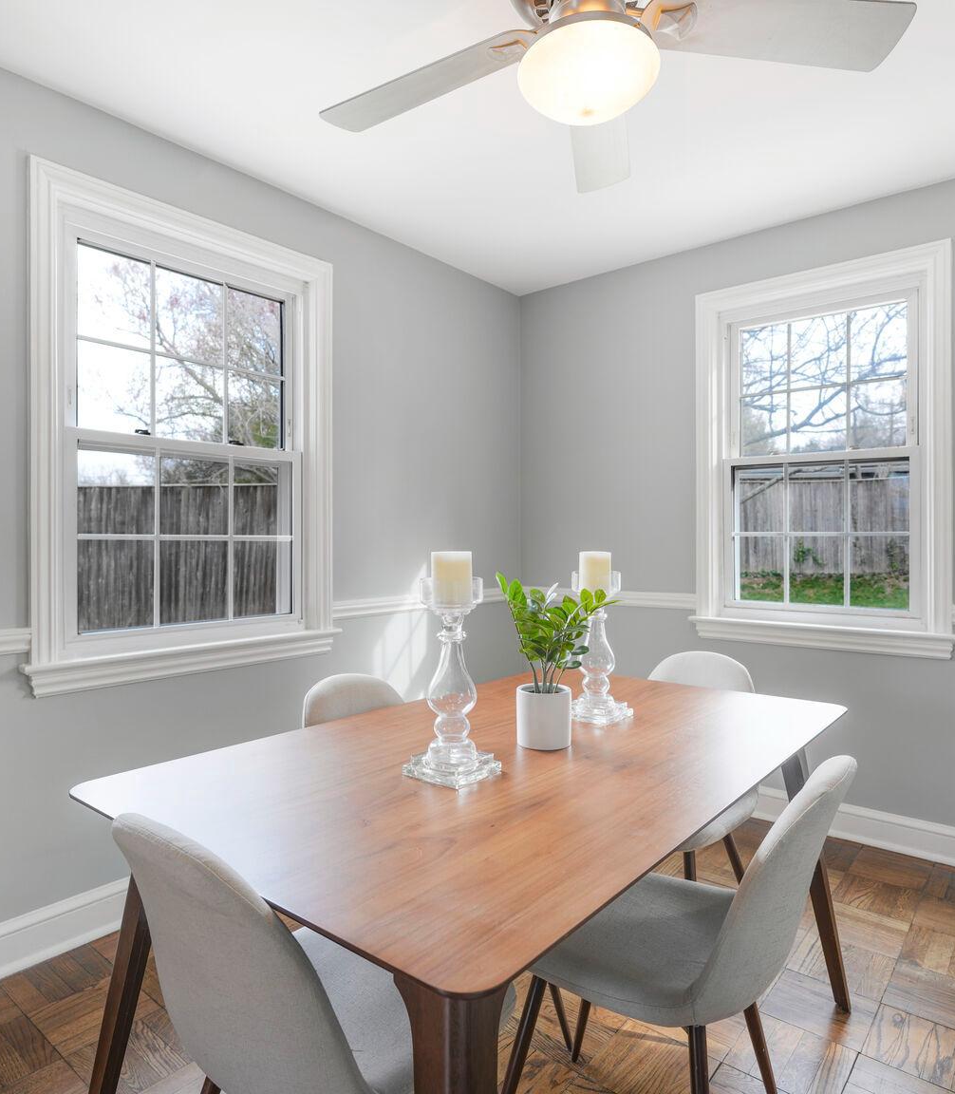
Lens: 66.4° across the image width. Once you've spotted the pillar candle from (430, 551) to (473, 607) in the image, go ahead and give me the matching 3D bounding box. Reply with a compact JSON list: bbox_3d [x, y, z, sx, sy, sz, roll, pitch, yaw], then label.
[{"bbox_3d":[-0.043,0.060,1.291,0.074,0.098,0.074,0,0,0],"label":"pillar candle"}]

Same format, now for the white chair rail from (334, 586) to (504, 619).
[{"bbox_3d":[-0.187,0.241,3.283,0.028,0.070,1.160,0,0,40],"label":"white chair rail"}]

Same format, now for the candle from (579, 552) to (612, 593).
[{"bbox_3d":[0.277,0.063,1.703,0.074,0.098,0.074,0,0,0],"label":"candle"}]

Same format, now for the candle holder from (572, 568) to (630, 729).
[{"bbox_3d":[0.277,0.228,1.703,0.125,0.348,0.125,0,0,40],"label":"candle holder"}]

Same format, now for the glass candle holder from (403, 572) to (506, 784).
[{"bbox_3d":[-0.043,0.229,1.291,0.125,0.348,0.125,0,0,40],"label":"glass candle holder"}]

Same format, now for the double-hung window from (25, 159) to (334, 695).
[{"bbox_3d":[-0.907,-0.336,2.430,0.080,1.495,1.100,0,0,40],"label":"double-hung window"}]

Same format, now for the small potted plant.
[{"bbox_3d":[0.164,0.227,1.496,0.250,0.350,0.215,0,0,0],"label":"small potted plant"}]

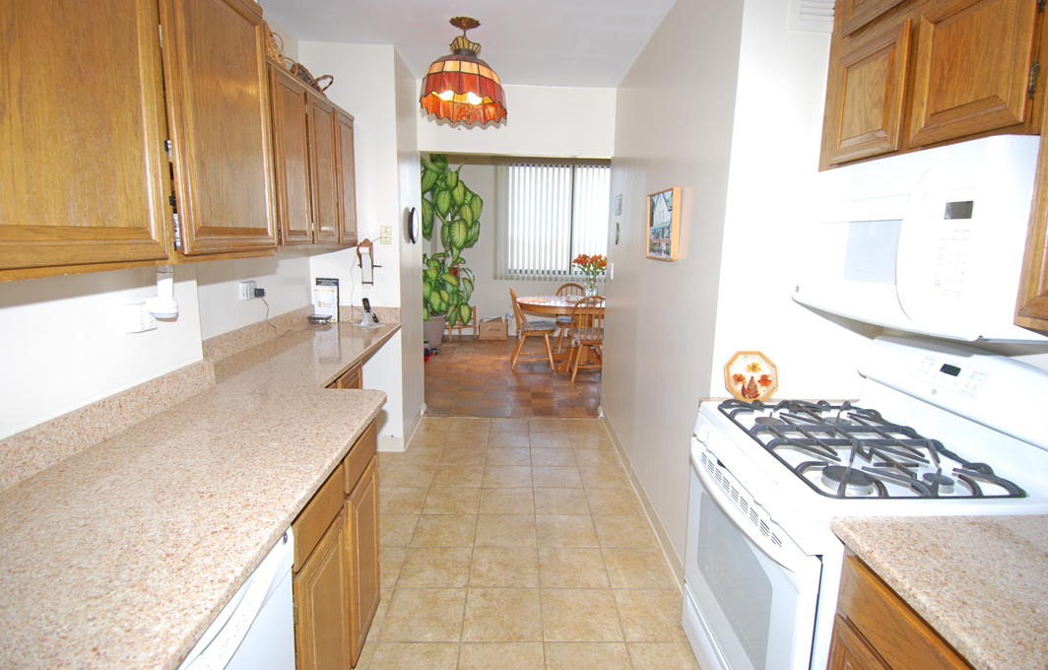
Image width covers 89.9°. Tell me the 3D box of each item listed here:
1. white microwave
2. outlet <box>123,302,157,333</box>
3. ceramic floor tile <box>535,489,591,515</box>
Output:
[{"bbox_3d":[1.057,-0.244,1.333,0.410,0.405,0.755,0,10,-1],"label":"white microwave"},{"bbox_3d":[-1.128,-0.050,1.539,0.043,0.088,0.067,1,11,-1],"label":"outlet"},{"bbox_3d":[0.209,0.953,3.009,0.305,0.010,0.305,0,10,-1],"label":"ceramic floor tile"}]

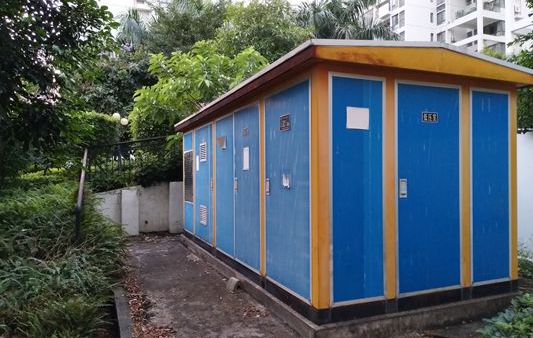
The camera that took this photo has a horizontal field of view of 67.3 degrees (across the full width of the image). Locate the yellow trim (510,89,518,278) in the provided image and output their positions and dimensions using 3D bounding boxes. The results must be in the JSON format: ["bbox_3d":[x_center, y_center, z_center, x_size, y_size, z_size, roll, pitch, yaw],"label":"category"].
[{"bbox_3d":[2.773,0.189,4.528,0.122,2.090,0.080,0,-1,-23],"label":"yellow trim"}]

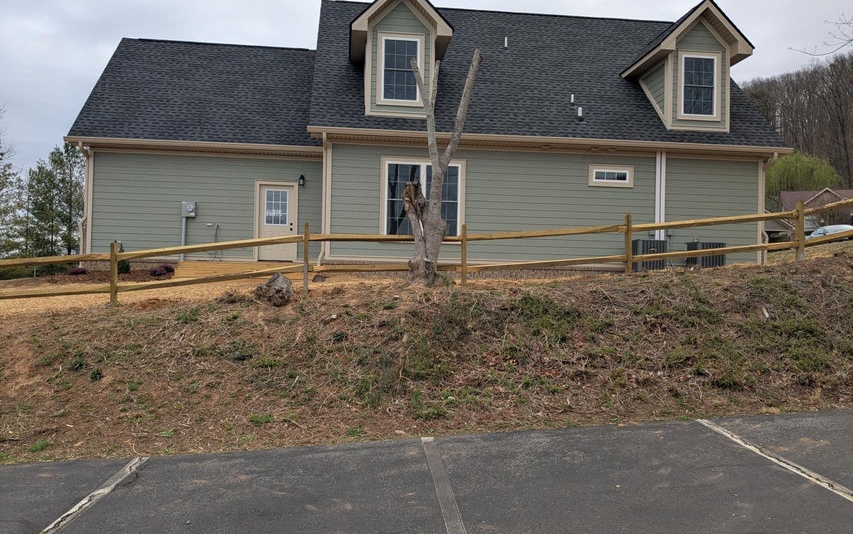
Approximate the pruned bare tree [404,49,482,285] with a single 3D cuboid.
[{"bbox_3d":[0.260,-1.615,10.800,1.230,3.798,0.900,1,-1,0],"label":"pruned bare tree"}]

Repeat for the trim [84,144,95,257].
[{"bbox_3d":[-8.913,-1.651,17.663,0.140,2.880,0.090,1,-1,-6],"label":"trim"}]

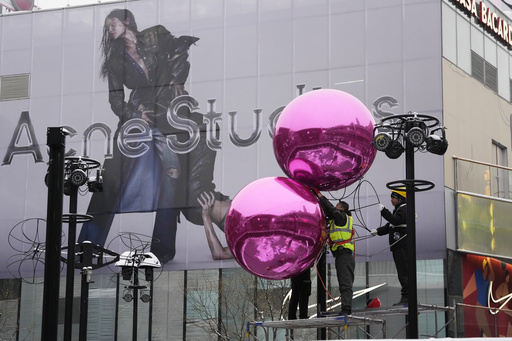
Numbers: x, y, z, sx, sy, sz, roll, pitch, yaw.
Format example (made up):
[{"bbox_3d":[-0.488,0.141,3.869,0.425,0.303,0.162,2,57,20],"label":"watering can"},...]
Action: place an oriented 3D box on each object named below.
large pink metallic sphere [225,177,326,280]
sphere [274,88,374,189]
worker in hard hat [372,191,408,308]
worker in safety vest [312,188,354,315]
[{"bbox_3d":[0.291,0.856,18.250,1.509,1.509,1.509,0,-12,0],"label":"large pink metallic sphere"},{"bbox_3d":[1.026,-0.462,18.450,1.526,1.526,1.526,0,-12,0],"label":"sphere"},{"bbox_3d":[1.986,1.117,18.200,0.580,1.753,0.500,4,-13,-17],"label":"worker in hard hat"},{"bbox_3d":[1.167,1.205,18.500,0.580,1.909,0.500,-2,-12,12],"label":"worker in safety vest"}]

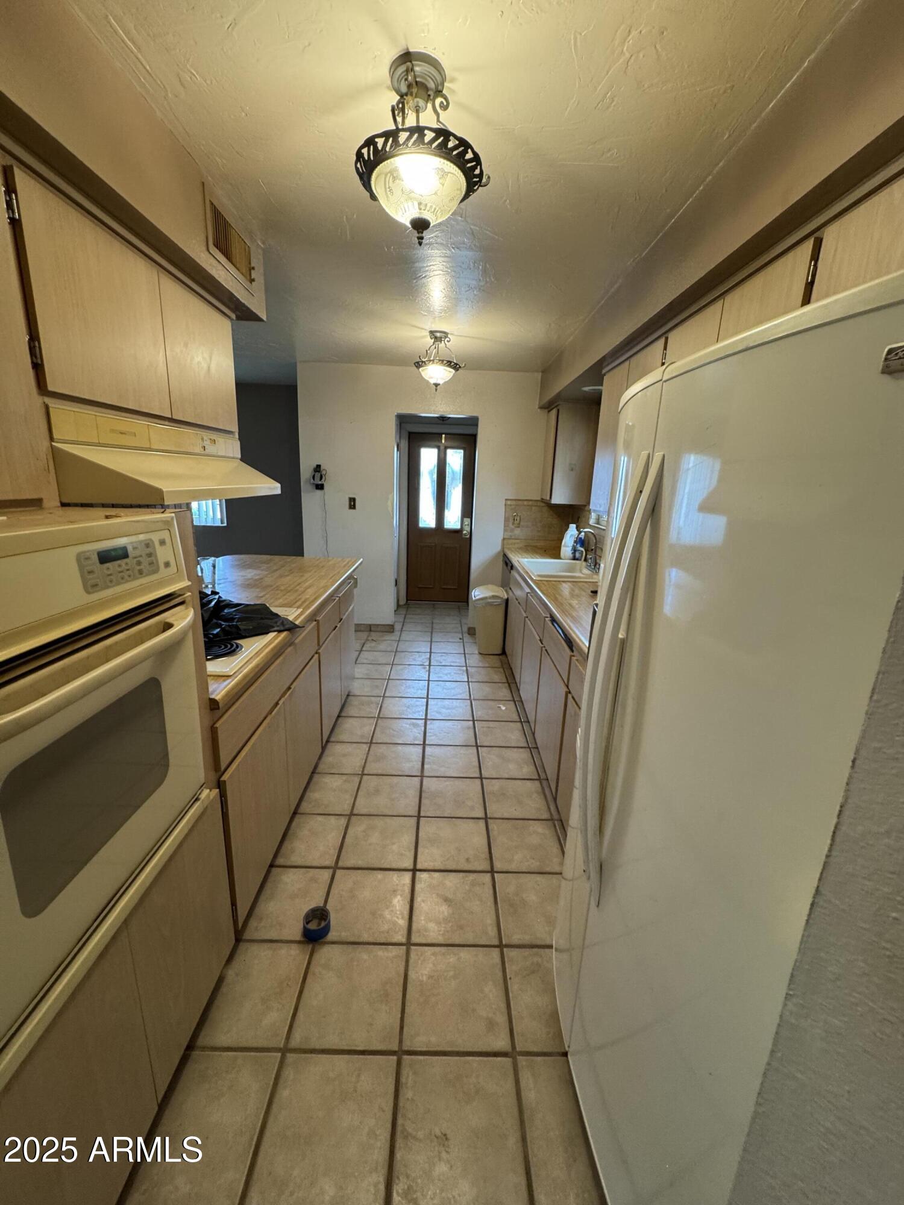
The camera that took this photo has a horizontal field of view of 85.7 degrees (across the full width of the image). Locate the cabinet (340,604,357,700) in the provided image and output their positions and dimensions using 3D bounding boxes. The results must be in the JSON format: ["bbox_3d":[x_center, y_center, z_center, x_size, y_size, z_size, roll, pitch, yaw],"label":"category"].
[{"bbox_3d":[-0.958,0.333,3.329,0.500,0.540,0.470,2,14,-1],"label":"cabinet"}]

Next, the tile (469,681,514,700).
[{"bbox_3d":[0.290,0.660,3.600,0.298,0.012,0.300,2,14,-1],"label":"tile"}]

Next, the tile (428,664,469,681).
[{"bbox_3d":[-0.024,0.572,3.887,0.296,0.010,0.301,2,14,-1],"label":"tile"}]

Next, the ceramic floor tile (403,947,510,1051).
[{"bbox_3d":[0.015,1.181,1.467,0.303,0.011,0.306,2,14,-1],"label":"ceramic floor tile"}]

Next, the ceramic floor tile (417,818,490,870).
[{"bbox_3d":[0.004,1.020,2.061,0.296,0.010,0.301,2,14,-1],"label":"ceramic floor tile"}]

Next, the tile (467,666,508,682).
[{"bbox_3d":[0.288,0.586,3.944,0.302,0.010,0.305,2,14,-1],"label":"tile"}]

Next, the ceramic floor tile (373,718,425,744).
[{"bbox_3d":[-0.319,0.790,2.977,0.298,0.012,0.300,2,14,-1],"label":"ceramic floor tile"}]

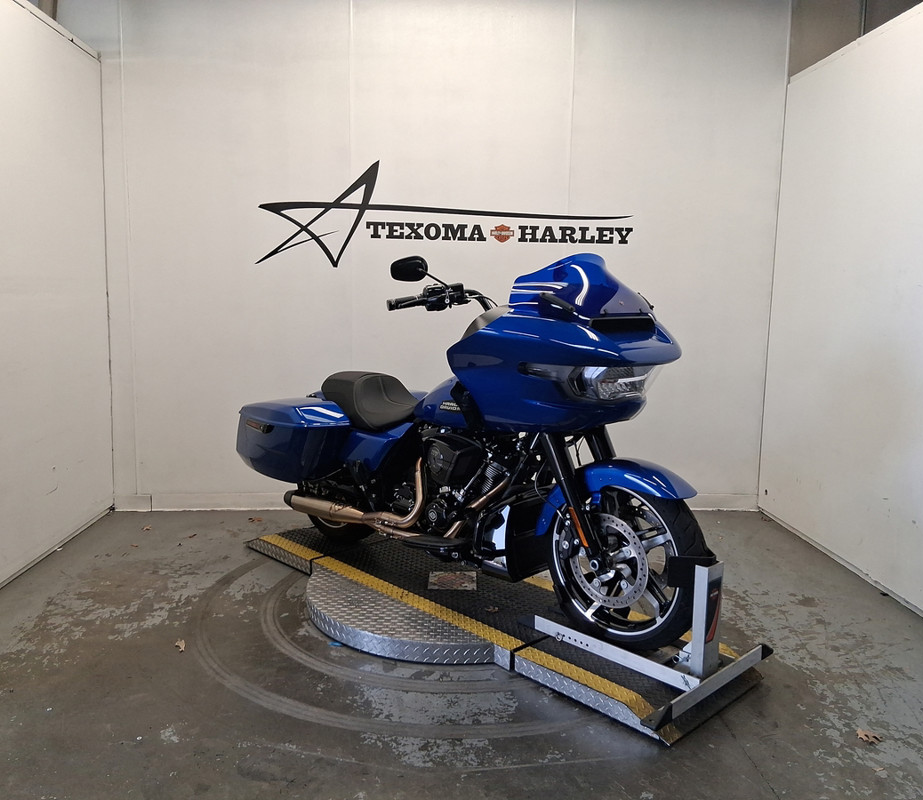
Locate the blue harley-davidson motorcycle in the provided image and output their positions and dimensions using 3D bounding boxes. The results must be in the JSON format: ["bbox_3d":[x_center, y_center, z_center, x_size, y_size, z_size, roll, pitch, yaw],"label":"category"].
[{"bbox_3d":[-0.031,0.089,3.400,0.940,1.370,2.410,-6,10,-43],"label":"blue harley-davidson motorcycle"}]

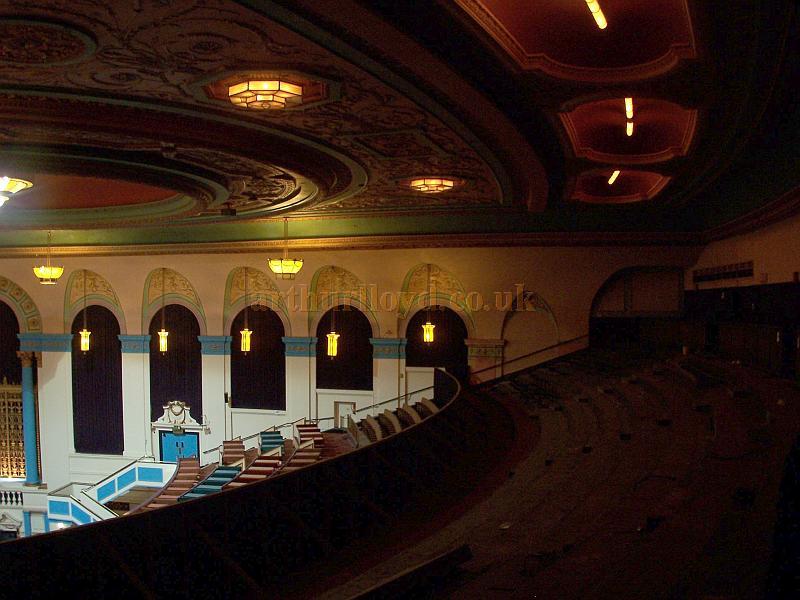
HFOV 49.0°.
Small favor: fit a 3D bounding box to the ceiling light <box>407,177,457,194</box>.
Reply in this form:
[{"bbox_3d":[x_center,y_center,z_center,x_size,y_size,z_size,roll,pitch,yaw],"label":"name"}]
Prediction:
[{"bbox_3d":[0.859,-3.012,23.200,1.150,0.280,1.150,0,0,17],"label":"ceiling light"}]

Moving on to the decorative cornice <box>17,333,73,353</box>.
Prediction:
[{"bbox_3d":[-14.951,1.831,37.410,2.650,0.780,0.500,0,0,17],"label":"decorative cornice"}]

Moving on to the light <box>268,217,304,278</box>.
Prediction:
[{"bbox_3d":[-4.641,-2.093,35.800,1.480,2.556,1.480,0,1,17],"label":"light"}]

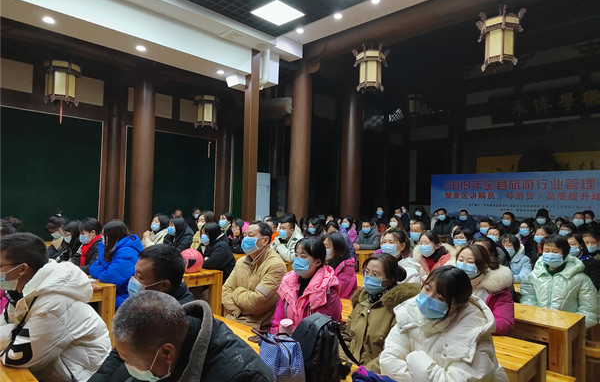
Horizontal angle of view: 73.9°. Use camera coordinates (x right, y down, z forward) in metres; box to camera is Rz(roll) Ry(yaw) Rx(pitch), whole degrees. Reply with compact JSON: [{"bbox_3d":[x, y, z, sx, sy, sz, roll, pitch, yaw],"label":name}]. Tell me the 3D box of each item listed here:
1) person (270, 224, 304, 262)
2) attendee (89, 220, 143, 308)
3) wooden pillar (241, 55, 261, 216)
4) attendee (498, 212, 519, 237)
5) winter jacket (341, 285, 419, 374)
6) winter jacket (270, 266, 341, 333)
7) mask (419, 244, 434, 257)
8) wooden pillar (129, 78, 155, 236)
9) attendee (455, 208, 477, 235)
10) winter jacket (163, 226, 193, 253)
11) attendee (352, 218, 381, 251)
[{"bbox_3d":[-0.167,0.999,5.322,0.540,1.370,0.750,0,-2,44],"label":"person"},{"bbox_3d":[-1.892,0.963,4.044,0.720,1.280,0.520,3,-2,-36],"label":"attendee"},{"bbox_3d":[-0.850,-0.335,6.800,0.160,4.100,0.180,0,-2,44],"label":"wooden pillar"},{"bbox_3d":[3.377,1.044,6.481,0.520,1.280,0.660,0,-2,37],"label":"attendee"},{"bbox_3d":[0.429,0.786,2.099,0.460,0.600,0.400,0,-2,44],"label":"winter jacket"},{"bbox_3d":[0.007,0.749,2.244,0.460,0.630,0.380,0,-2,38],"label":"winter jacket"},{"bbox_3d":[1.092,0.519,3.448,0.130,0.105,0.075,0,-2,43],"label":"mask"},{"bbox_3d":[-2.599,-0.188,6.610,0.380,3.460,0.380,0,-2,44],"label":"wooden pillar"},{"bbox_3d":[3.213,1.072,7.879,0.520,1.300,0.660,0,-2,35],"label":"attendee"},{"bbox_3d":[-1.635,0.813,5.454,0.460,0.600,0.420,0,-2,44],"label":"winter jacket"},{"bbox_3d":[1.157,1.126,6.834,0.540,1.290,0.750,0,-2,38],"label":"attendee"}]

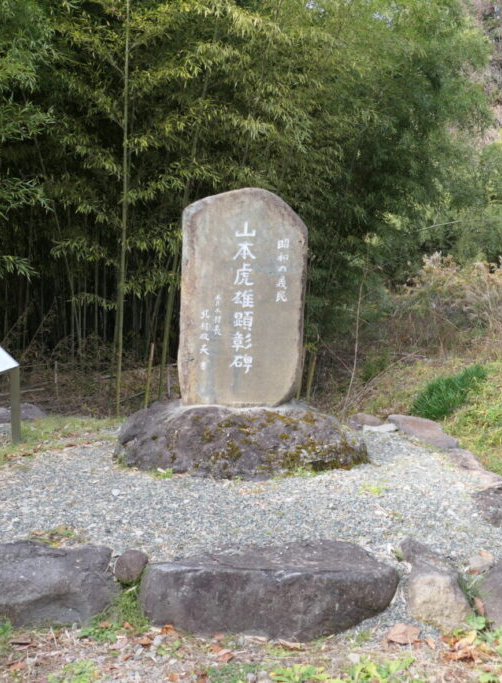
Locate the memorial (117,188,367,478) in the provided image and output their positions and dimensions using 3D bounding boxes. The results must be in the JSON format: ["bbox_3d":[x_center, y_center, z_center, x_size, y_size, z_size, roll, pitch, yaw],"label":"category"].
[{"bbox_3d":[-0.049,-0.145,5.558,1.950,2.100,1.350,0,5,0],"label":"memorial"}]

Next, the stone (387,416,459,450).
[{"bbox_3d":[1.546,0.842,6.314,0.420,0.160,1.000,-1,5,-15],"label":"stone"}]

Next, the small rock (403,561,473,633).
[{"bbox_3d":[0.844,1.157,3.240,0.290,0.230,0.360,-1,5,-15],"label":"small rock"}]

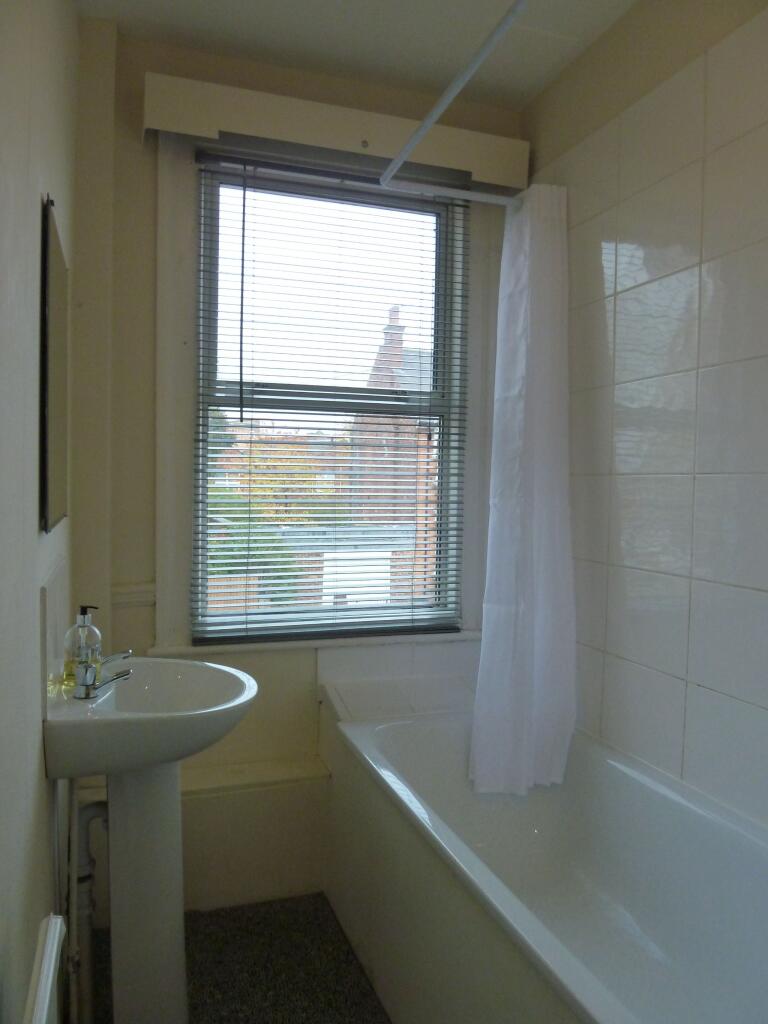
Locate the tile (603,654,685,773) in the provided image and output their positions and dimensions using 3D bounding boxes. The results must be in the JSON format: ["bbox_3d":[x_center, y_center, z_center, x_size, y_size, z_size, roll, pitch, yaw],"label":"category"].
[{"bbox_3d":[0.675,0.524,1.932,0.010,0.250,0.326,0,2,-19],"label":"tile"}]

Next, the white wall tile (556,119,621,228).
[{"bbox_3d":[0.597,-0.977,2.186,0.010,0.250,0.326,0,2,-19],"label":"white wall tile"}]

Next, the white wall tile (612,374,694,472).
[{"bbox_3d":[0.692,-0.221,1.903,0.010,0.250,0.326,0,2,-19],"label":"white wall tile"}]

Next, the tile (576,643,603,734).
[{"bbox_3d":[0.569,0.511,2.238,0.010,0.250,0.326,0,2,-19],"label":"tile"}]

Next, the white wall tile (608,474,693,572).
[{"bbox_3d":[0.687,0.028,1.912,0.010,0.250,0.326,0,2,-19],"label":"white wall tile"}]

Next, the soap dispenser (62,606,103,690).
[{"bbox_3d":[-0.659,0.292,1.627,0.082,0.180,0.080,0,2,-19],"label":"soap dispenser"}]

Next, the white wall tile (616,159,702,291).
[{"bbox_3d":[0.699,-0.715,1.887,0.010,0.250,0.326,0,2,-19],"label":"white wall tile"}]

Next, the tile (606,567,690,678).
[{"bbox_3d":[0.681,0.276,1.921,0.010,0.250,0.326,0,2,-19],"label":"tile"}]

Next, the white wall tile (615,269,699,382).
[{"bbox_3d":[0.696,-0.469,1.894,0.010,0.250,0.326,0,2,-19],"label":"white wall tile"}]

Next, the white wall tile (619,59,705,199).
[{"bbox_3d":[0.702,-0.960,1.882,0.010,0.250,0.326,0,2,-19],"label":"white wall tile"}]

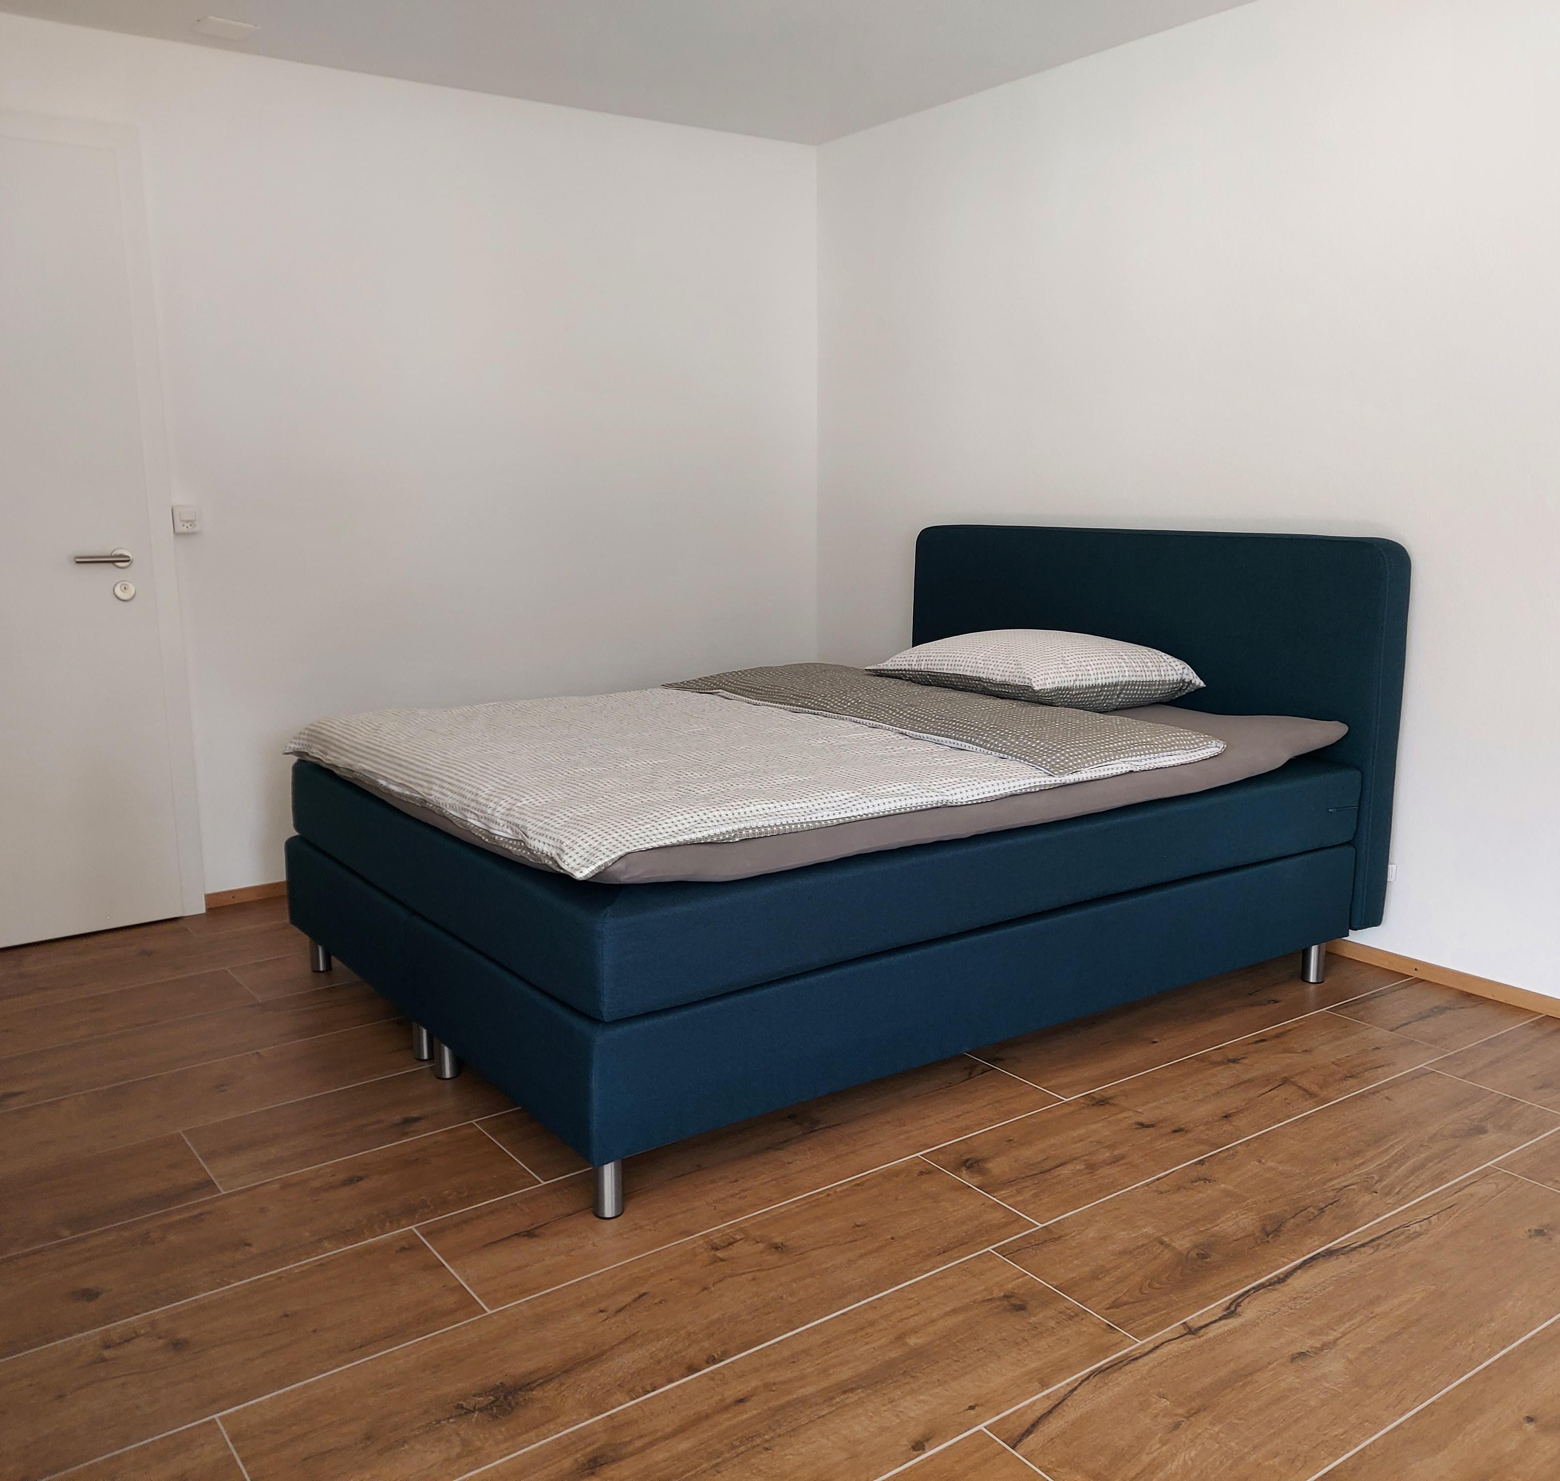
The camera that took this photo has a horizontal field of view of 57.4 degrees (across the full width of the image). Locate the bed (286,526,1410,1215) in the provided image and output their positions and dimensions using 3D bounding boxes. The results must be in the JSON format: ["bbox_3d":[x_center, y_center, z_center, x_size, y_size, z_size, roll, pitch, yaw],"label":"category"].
[{"bbox_3d":[0.111,0.050,3.426,2.139,1.043,1.638,-8,12,-34],"label":"bed"}]

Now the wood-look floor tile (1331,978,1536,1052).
[{"bbox_3d":[1.459,0.612,3.181,0.358,0.010,0.301,-8,12,-34],"label":"wood-look floor tile"}]

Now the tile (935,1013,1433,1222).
[{"bbox_3d":[0.824,0.699,2.747,1.195,0.010,0.301,-8,12,-34],"label":"tile"}]

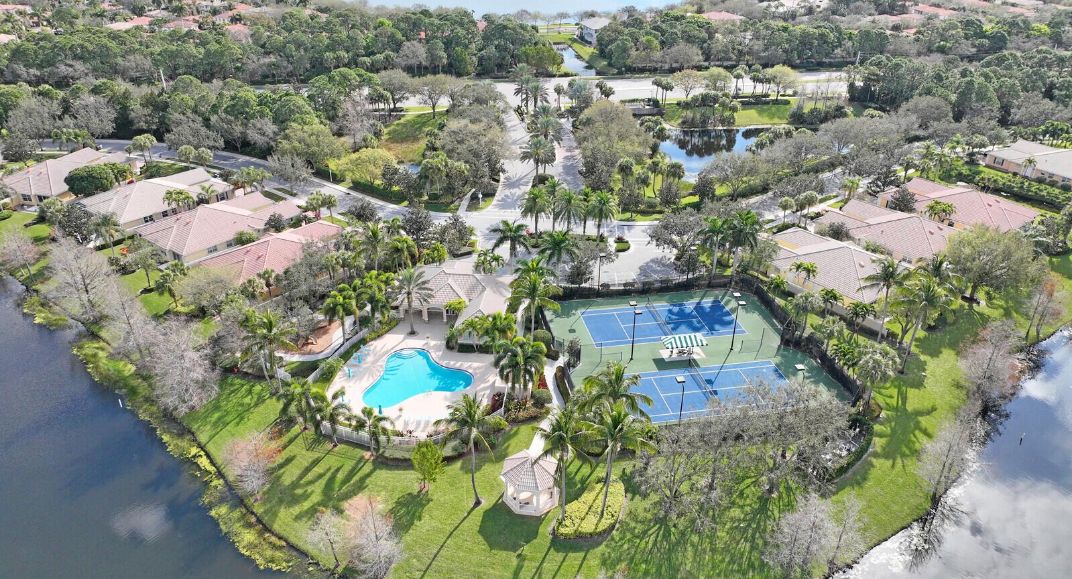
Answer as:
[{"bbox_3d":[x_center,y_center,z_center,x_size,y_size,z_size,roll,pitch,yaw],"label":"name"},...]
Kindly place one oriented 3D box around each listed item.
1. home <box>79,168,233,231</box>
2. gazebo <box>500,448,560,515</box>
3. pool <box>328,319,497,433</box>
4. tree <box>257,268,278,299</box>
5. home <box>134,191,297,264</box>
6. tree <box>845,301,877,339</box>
[{"bbox_3d":[-78.411,-20.111,154.299,17.700,6.600,25.800,19,33,30],"label":"home"},{"bbox_3d":[-0.529,20.525,81.625,6.200,5.467,6.200,4,28,5],"label":"gazebo"},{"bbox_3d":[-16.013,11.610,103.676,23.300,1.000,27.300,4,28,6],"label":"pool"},{"bbox_3d":[-43.044,-0.531,119.784,3.400,5.860,3.400,-10,30,-19],"label":"tree"},{"bbox_3d":[-61.108,-13.690,143.310,16.800,6.700,25.600,19,33,31],"label":"home"},{"bbox_3d":[49.515,4.301,113.643,4.600,4.930,4.100,1,28,0],"label":"tree"}]

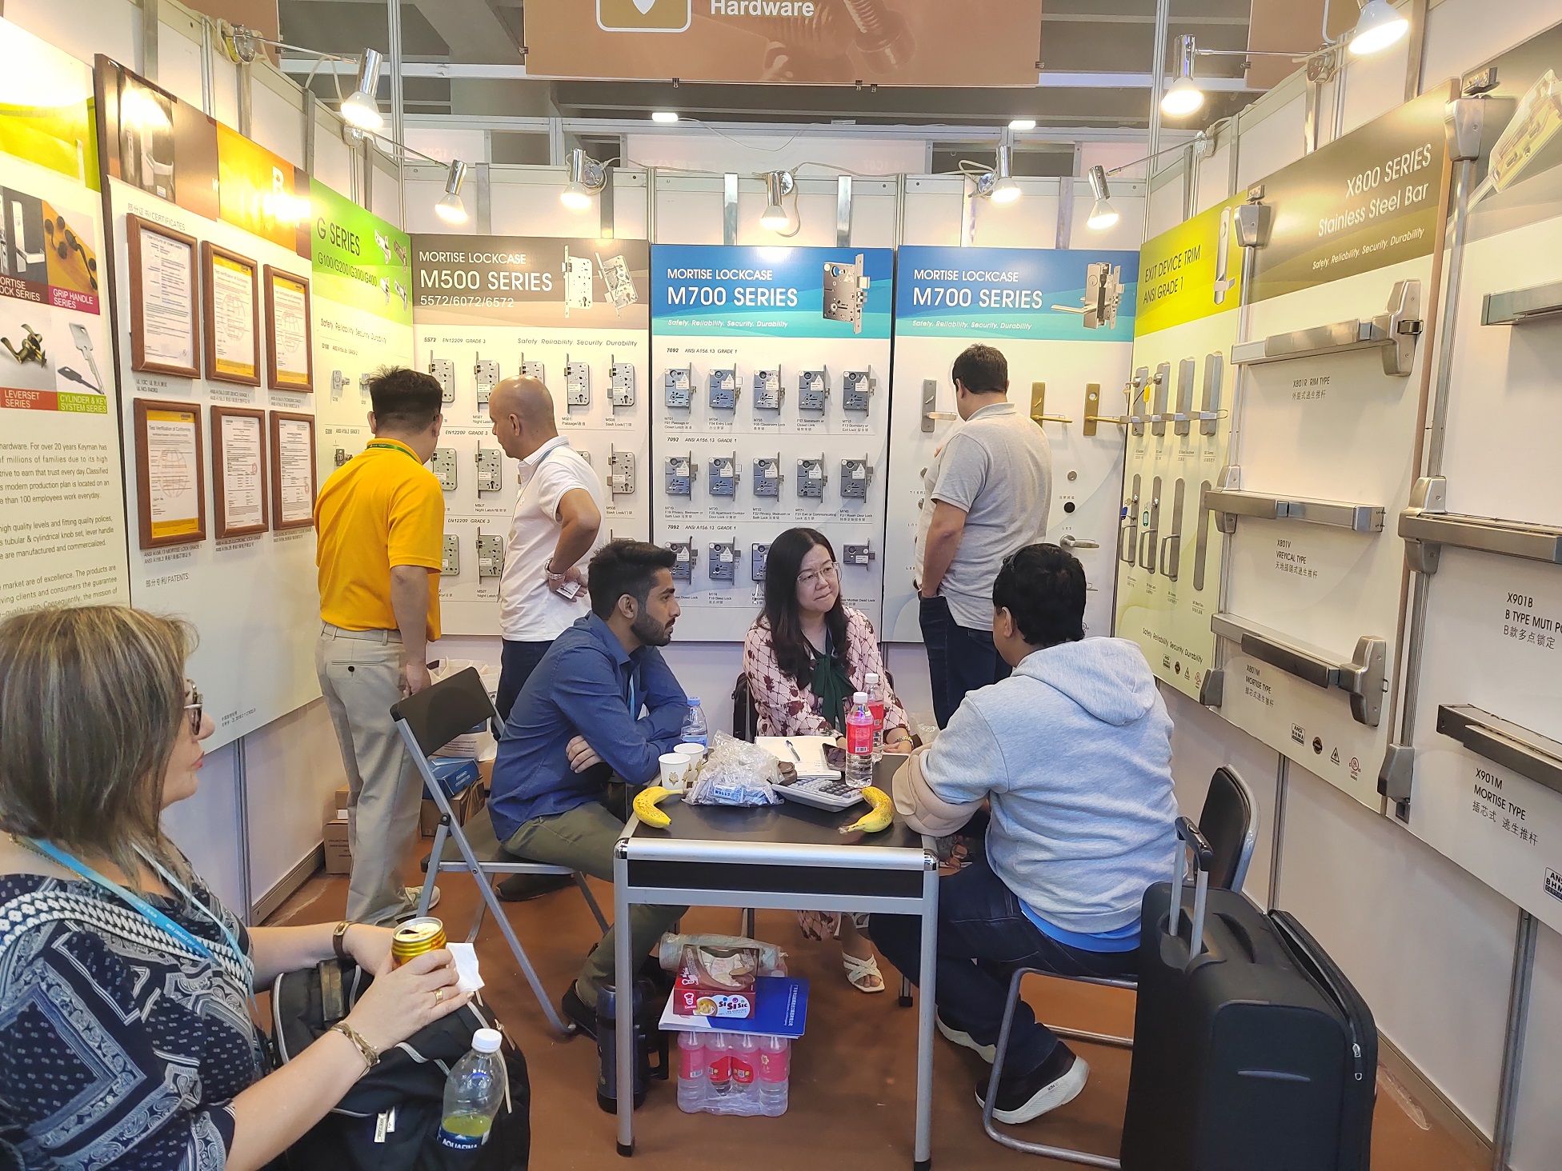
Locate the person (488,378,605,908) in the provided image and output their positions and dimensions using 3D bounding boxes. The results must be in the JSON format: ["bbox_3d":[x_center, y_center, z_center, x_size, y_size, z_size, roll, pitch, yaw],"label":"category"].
[{"bbox_3d":[-0.735,0.173,3.287,0.350,1.640,0.480,3,8,11],"label":"person"}]

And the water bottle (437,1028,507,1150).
[{"bbox_3d":[-0.344,0.592,1.130,0.066,0.225,0.066,14,0,-12],"label":"water bottle"}]

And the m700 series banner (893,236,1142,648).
[{"bbox_3d":[0.950,-0.549,4.262,0.955,1.610,0.030,1,8,0],"label":"m700 series banner"}]

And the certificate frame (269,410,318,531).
[{"bbox_3d":[-1.468,-0.344,3.131,0.020,0.340,0.255,1,8,-1],"label":"certificate frame"}]

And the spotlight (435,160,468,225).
[{"bbox_3d":[-1.188,-1.414,3.741,0.120,0.235,0.120,15,7,-2],"label":"spotlight"}]

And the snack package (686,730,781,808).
[{"bbox_3d":[-0.103,0.400,2.296,0.200,0.130,0.160,1,8,-1],"label":"snack package"}]

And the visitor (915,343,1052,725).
[{"bbox_3d":[0.655,0.120,3.396,0.510,1.750,0.360,-5,10,-41],"label":"visitor"}]

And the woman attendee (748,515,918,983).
[{"bbox_3d":[0.123,0.449,2.903,0.460,1.210,0.620,0,8,-8],"label":"woman attendee"}]

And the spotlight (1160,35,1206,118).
[{"bbox_3d":[1.041,-1.319,2.686,0.107,0.185,0.107,-5,1,45],"label":"spotlight"}]

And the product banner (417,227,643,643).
[{"bbox_3d":[-1.031,-0.589,4.268,0.960,1.610,0.030,1,8,0],"label":"product banner"}]

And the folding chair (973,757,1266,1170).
[{"bbox_3d":[0.726,0.765,2.298,0.510,0.790,0.500,3,8,13],"label":"folding chair"}]

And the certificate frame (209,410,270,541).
[{"bbox_3d":[-1.465,-0.306,2.821,0.025,0.342,0.240,1,8,0],"label":"certificate frame"}]

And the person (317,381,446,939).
[{"bbox_3d":[-1.158,0.183,3.122,0.470,1.640,0.340,4,8,21],"label":"person"}]

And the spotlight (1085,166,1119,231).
[{"bbox_3d":[1.101,-1.327,3.554,0.107,0.185,0.107,-17,-2,31],"label":"spotlight"}]

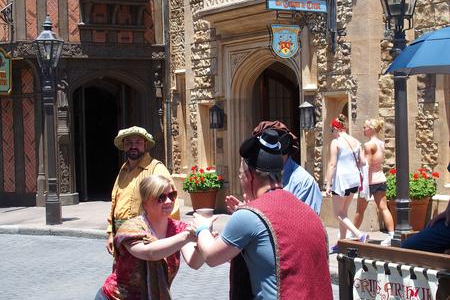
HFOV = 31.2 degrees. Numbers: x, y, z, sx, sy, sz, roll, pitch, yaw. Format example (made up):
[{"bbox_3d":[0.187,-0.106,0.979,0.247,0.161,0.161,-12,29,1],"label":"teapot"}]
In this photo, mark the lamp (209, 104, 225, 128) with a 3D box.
[{"bbox_3d":[-0.150,-0.599,14.200,0.280,0.460,0.270,-3,2,-34],"label":"lamp"}]

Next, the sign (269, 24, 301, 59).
[{"bbox_3d":[0.856,-1.554,11.600,0.540,0.530,0.080,-3,2,-34],"label":"sign"}]

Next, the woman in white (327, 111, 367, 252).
[{"bbox_3d":[1.481,0.405,9.750,0.470,1.670,0.550,-3,2,-38],"label":"woman in white"}]

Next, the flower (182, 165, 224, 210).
[{"bbox_3d":[-0.395,0.714,14.800,0.740,0.860,0.760,-1,2,0],"label":"flower"}]

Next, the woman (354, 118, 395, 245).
[{"bbox_3d":[1.879,0.402,10.450,0.450,1.620,0.620,-3,2,-43],"label":"woman"}]

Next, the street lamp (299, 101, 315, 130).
[{"bbox_3d":[1.284,-0.540,12.700,0.270,0.440,0.260,-3,2,-34],"label":"street lamp"}]

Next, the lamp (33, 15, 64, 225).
[{"bbox_3d":[-2.840,-0.483,13.200,0.500,3.420,0.500,0,2,34],"label":"lamp"}]

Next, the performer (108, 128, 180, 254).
[{"bbox_3d":[-0.684,0.658,6.850,0.600,1.730,0.420,-1,2,25],"label":"performer"}]

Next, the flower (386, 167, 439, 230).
[{"bbox_3d":[2.651,0.707,11.400,0.700,0.910,0.720,-1,2,0],"label":"flower"}]

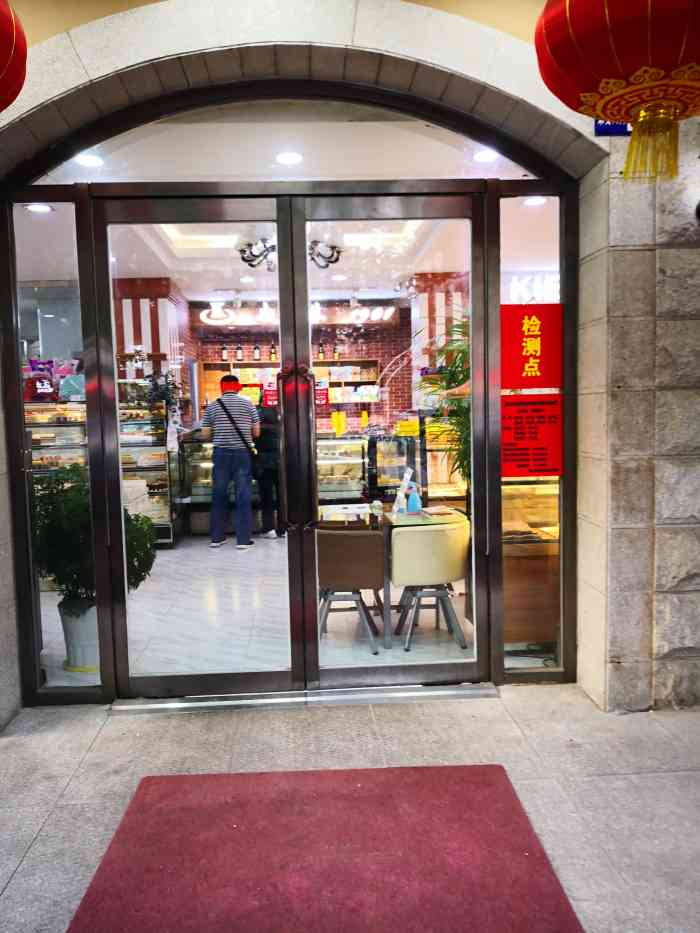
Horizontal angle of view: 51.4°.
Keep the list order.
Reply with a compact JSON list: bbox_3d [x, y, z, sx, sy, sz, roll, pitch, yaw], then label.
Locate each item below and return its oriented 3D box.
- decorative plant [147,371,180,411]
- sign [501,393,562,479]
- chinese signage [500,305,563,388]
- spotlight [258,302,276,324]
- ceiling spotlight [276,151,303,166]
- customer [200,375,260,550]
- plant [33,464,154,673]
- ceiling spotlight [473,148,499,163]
[{"bbox_3d":[-1.932,-0.787,7.539,0.330,0.400,0.280,-2,5,-2],"label":"decorative plant"},{"bbox_3d":[0.905,-0.152,3.629,0.308,0.415,0.010,-2,5,-2],"label":"sign"},{"bbox_3d":[0.896,-0.589,3.595,0.308,0.425,0.010,-2,5,-2],"label":"chinese signage"},{"bbox_3d":[-0.975,-1.810,8.552,0.200,0.270,0.180,-2,5,-2],"label":"spotlight"},{"bbox_3d":[-0.355,-1.806,4.269,0.150,0.050,0.150,-2,5,-2],"label":"ceiling spotlight"},{"bbox_3d":[-1.252,-0.063,7.624,0.600,1.777,0.380,-1,5,3],"label":"customer"},{"bbox_3d":[-1.448,0.550,4.080,0.640,1.127,0.600,-2,5,-2],"label":"plant"},{"bbox_3d":[0.800,-1.837,4.299,0.150,0.050,0.150,-2,5,-2],"label":"ceiling spotlight"}]

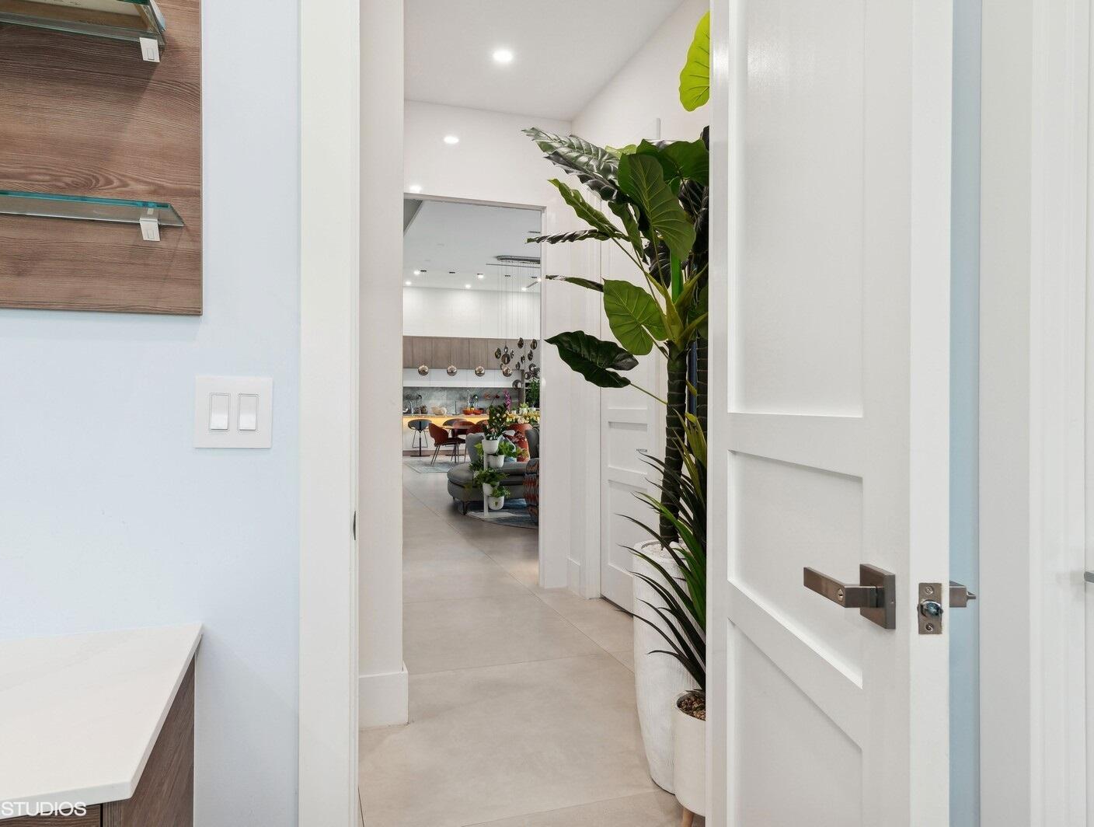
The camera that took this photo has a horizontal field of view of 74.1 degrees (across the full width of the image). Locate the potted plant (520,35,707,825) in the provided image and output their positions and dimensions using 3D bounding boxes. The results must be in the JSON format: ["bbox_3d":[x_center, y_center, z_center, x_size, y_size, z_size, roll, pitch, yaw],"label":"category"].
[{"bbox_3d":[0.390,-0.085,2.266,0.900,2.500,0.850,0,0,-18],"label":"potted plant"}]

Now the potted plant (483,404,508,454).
[{"bbox_3d":[-0.567,0.171,7.975,0.280,0.570,0.270,0,0,0],"label":"potted plant"}]

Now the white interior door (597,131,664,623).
[{"bbox_3d":[0.495,-0.074,4.165,0.050,2.460,0.870,0,0,-18],"label":"white interior door"}]

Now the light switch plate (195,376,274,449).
[{"bbox_3d":[-0.549,-0.002,1.270,0.124,0.125,0.008,0,0,-18],"label":"light switch plate"}]

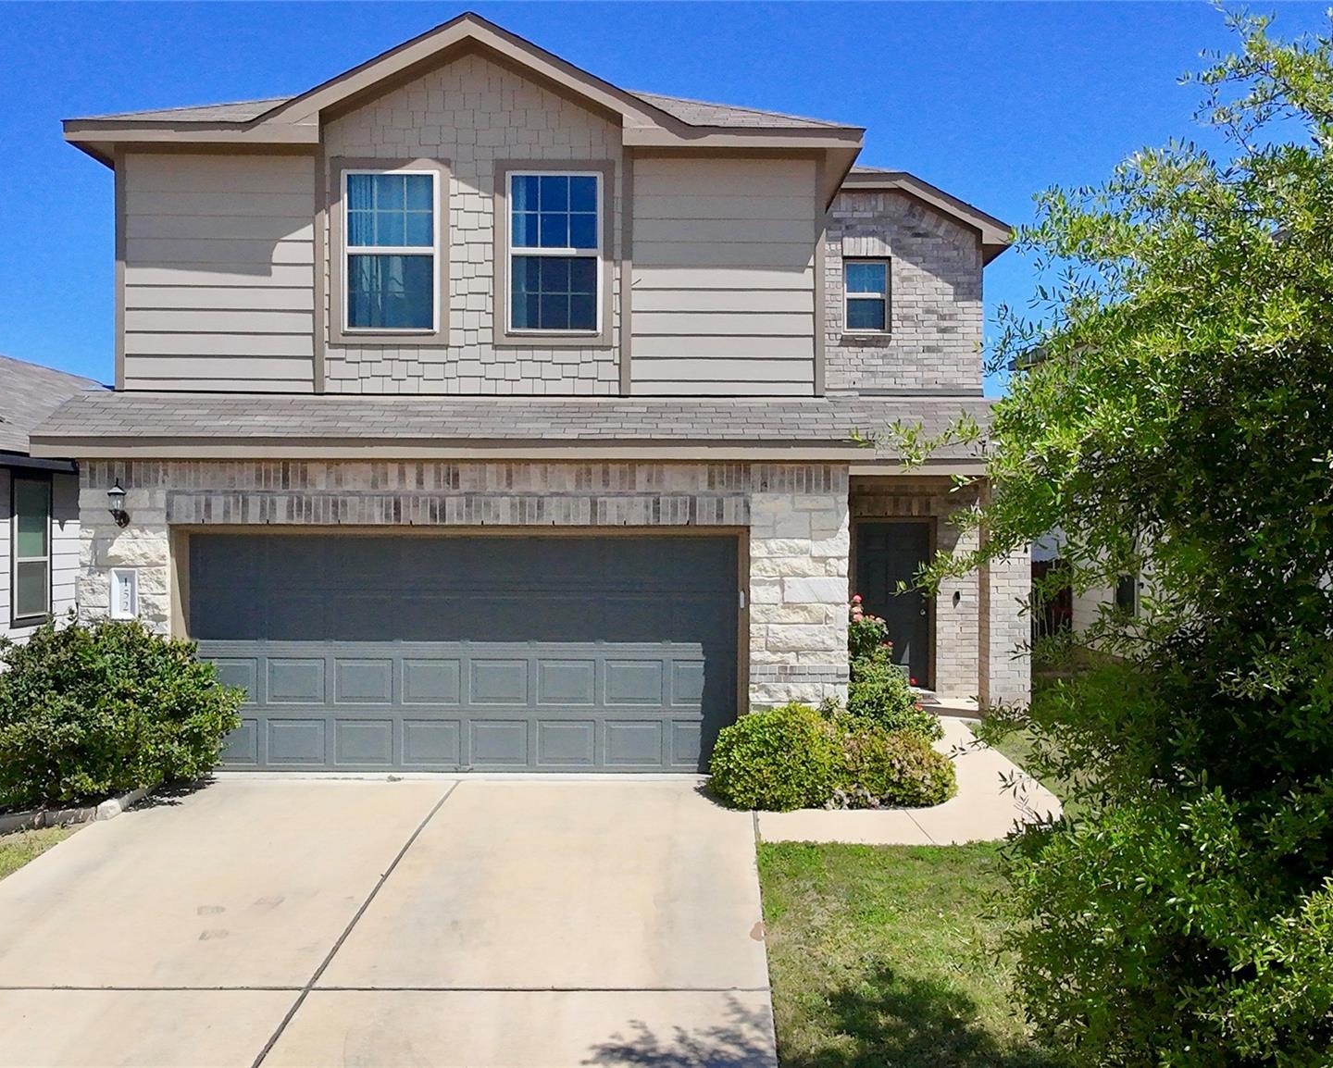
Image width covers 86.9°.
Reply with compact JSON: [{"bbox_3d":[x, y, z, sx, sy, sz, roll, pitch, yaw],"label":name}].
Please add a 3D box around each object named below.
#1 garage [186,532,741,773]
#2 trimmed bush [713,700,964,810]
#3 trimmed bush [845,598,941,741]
[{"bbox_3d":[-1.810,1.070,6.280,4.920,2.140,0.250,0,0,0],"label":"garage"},{"bbox_3d":[1.380,1.790,5.920,2.050,0.820,0.950,0,0,0],"label":"trimmed bush"},{"bbox_3d":[2.120,1.340,6.750,0.950,1.400,0.900,0,0,0],"label":"trimmed bush"}]

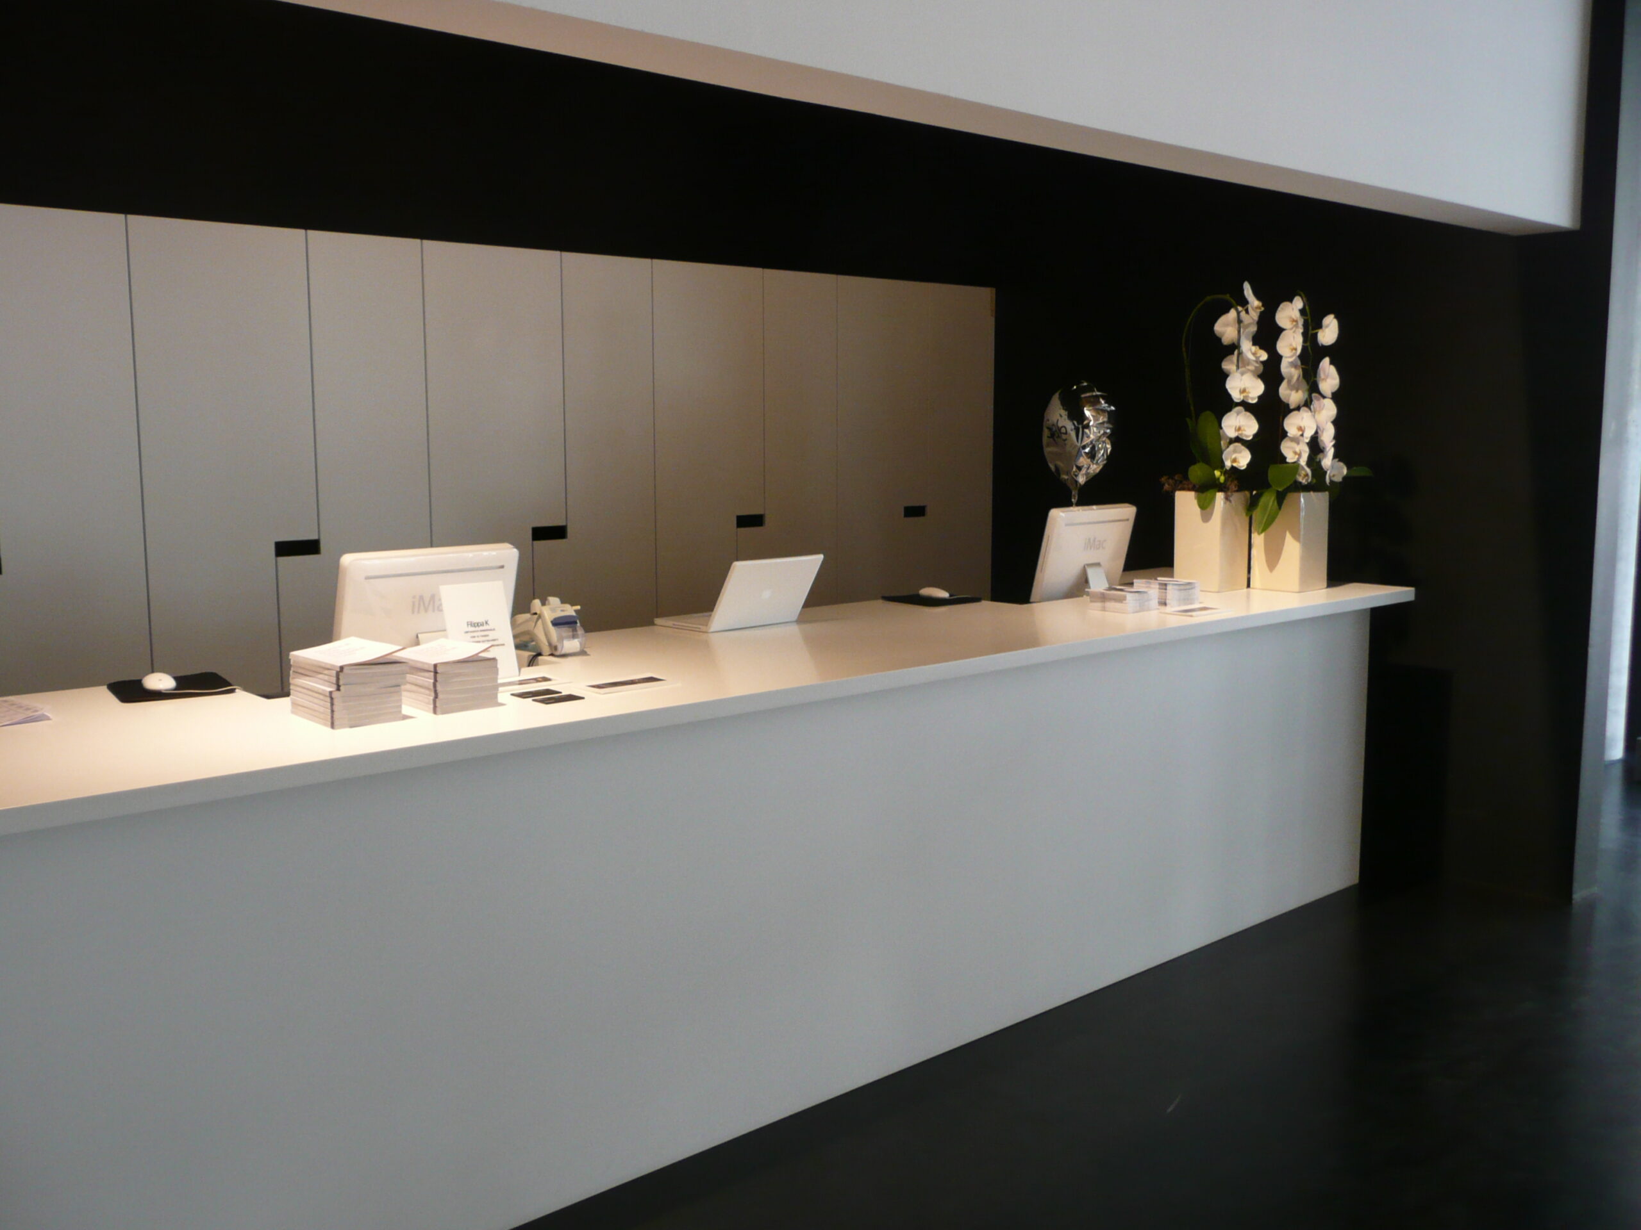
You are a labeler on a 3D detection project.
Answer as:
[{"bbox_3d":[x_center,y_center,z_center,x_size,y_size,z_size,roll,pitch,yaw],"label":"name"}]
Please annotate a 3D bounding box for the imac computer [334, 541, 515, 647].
[{"bbox_3d":[-0.930,0.049,3.392,0.426,0.415,0.190,-7,10,-42],"label":"imac computer"}]

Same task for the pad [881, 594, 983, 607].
[{"bbox_3d":[0.385,-0.051,4.803,0.235,0.008,0.260,-5,9,-34],"label":"pad"}]

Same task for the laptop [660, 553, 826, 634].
[{"bbox_3d":[-0.242,-0.071,4.211,0.325,0.207,0.352,-7,10,-43],"label":"laptop"}]

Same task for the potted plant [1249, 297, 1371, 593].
[{"bbox_3d":[1.729,-0.610,5.040,0.300,1.035,0.280,-7,9,-40],"label":"potted plant"}]

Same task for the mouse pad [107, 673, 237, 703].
[{"bbox_3d":[-1.468,0.162,3.222,0.235,0.010,0.260,-5,8,-31],"label":"mouse pad"}]

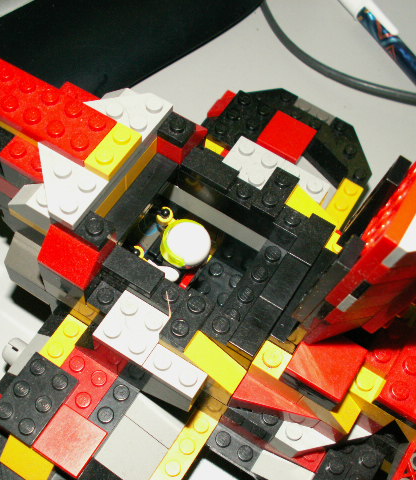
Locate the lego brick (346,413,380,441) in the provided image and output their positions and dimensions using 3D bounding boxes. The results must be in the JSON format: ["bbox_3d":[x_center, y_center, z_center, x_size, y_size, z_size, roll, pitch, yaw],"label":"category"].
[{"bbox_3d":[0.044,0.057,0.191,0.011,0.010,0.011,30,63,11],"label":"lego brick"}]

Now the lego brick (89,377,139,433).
[{"bbox_3d":[-0.027,0.048,0.185,0.008,0.005,0.016,31,64,10],"label":"lego brick"}]

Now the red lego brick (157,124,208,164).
[{"bbox_3d":[-0.010,-0.034,0.196,0.016,0.011,0.016,31,66,9],"label":"red lego brick"}]

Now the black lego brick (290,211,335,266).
[{"bbox_3d":[0.030,0.001,0.188,0.008,0.003,0.016,30,63,11],"label":"black lego brick"}]

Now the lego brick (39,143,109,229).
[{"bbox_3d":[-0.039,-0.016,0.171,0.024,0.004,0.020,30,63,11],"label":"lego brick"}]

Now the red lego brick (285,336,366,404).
[{"bbox_3d":[0.030,0.031,0.163,0.016,0.003,0.016,30,64,11],"label":"red lego brick"}]

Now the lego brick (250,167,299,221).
[{"bbox_3d":[0.020,-0.014,0.193,0.008,0.005,0.016,30,63,11],"label":"lego brick"}]

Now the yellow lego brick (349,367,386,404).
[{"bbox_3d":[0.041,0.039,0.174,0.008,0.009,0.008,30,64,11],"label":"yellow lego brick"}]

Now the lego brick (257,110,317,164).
[{"bbox_3d":[0.029,-0.037,0.239,0.016,0.003,0.016,31,66,9],"label":"lego brick"}]

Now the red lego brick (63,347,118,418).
[{"bbox_3d":[-0.039,0.044,0.199,0.016,0.005,0.016,31,66,9],"label":"red lego brick"}]

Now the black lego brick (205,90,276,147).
[{"bbox_3d":[0.012,-0.042,0.240,0.016,0.005,0.024,31,66,9],"label":"black lego brick"}]

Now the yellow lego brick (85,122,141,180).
[{"bbox_3d":[-0.026,-0.024,0.175,0.008,0.005,0.016,30,63,11],"label":"yellow lego brick"}]

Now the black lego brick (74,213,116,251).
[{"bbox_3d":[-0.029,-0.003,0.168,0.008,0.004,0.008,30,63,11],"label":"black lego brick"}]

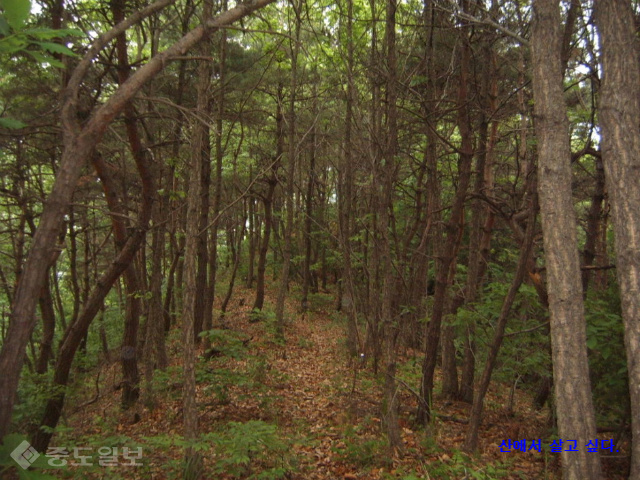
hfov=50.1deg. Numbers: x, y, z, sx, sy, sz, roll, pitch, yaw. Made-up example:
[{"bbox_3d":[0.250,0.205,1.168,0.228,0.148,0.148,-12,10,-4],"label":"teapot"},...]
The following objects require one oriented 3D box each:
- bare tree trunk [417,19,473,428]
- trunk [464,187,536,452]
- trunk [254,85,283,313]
[{"bbox_3d":[1.238,-0.288,6.751,0.544,4.112,0.450,0,-7,0],"label":"bare tree trunk"},{"bbox_3d":[1.513,0.640,5.735,0.573,2.215,0.450,0,-7,0],"label":"trunk"},{"bbox_3d":[-1.153,-0.982,15.316,0.596,5.181,0.550,0,-7,0],"label":"trunk"}]

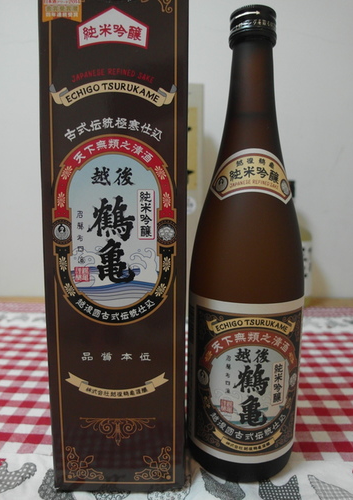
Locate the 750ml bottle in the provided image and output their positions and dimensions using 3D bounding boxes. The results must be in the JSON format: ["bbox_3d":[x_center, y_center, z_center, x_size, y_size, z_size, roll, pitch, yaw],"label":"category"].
[{"bbox_3d":[0.048,-0.003,0.242,0.078,0.298,0.078,1,6,3],"label":"750ml bottle"}]

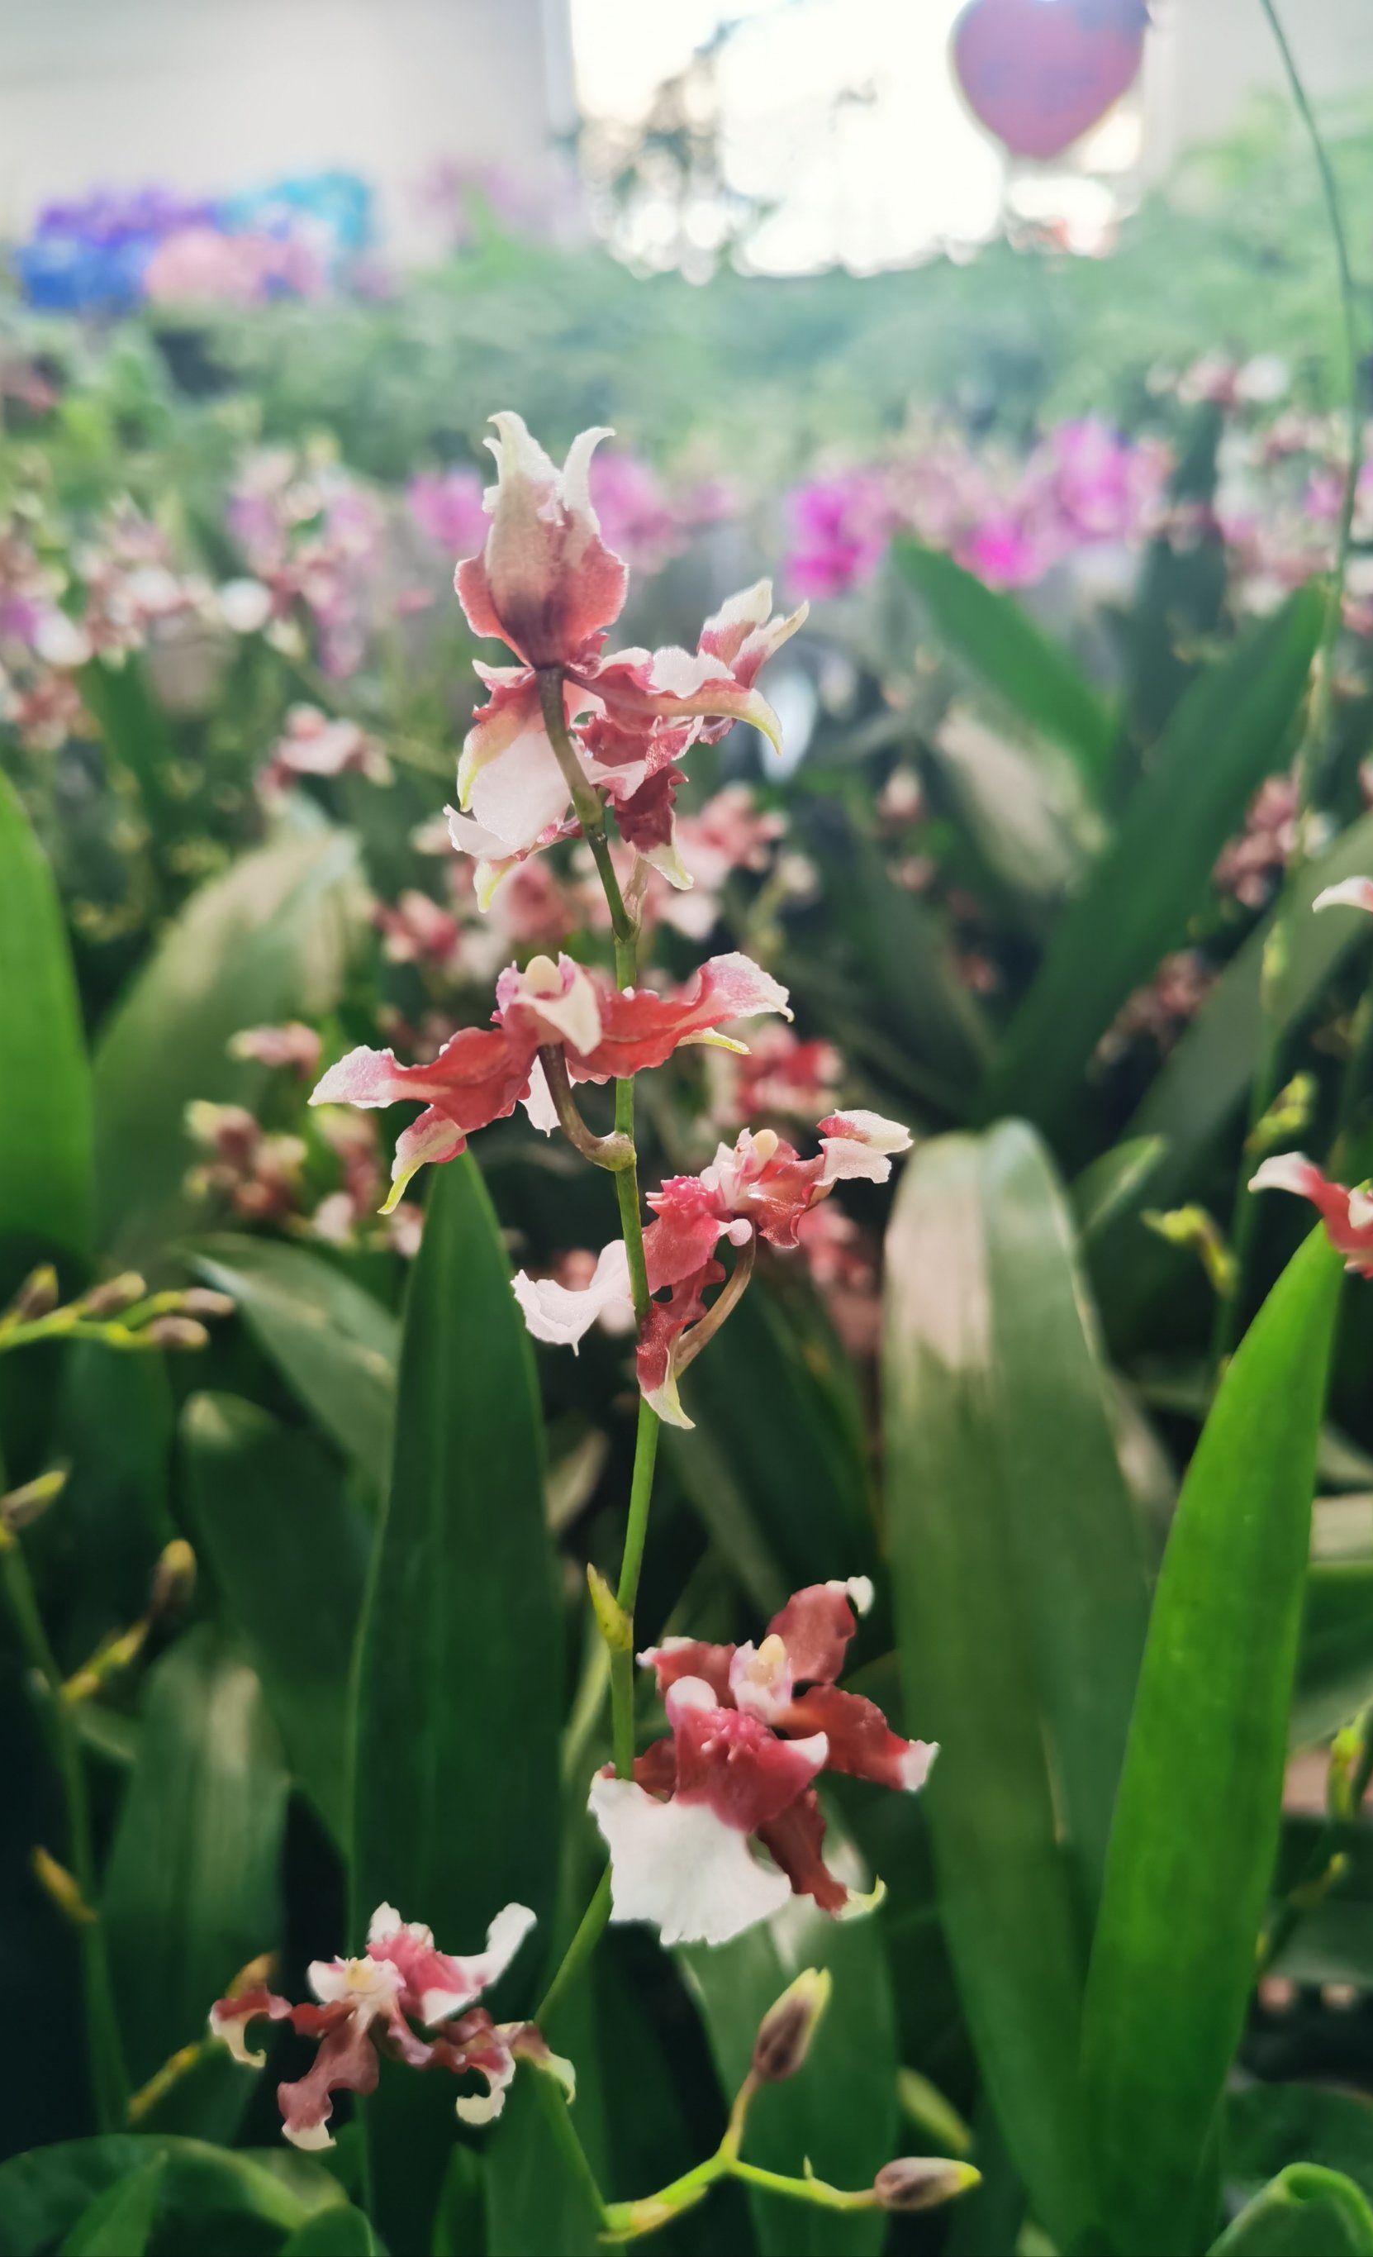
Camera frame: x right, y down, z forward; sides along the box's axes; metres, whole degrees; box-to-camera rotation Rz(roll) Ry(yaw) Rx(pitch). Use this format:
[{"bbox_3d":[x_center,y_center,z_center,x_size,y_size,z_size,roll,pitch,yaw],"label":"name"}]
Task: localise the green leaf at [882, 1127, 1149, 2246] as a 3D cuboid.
[{"bbox_3d":[0.058,0.098,0.310,0.039,0.194,0.016,-5,3,0],"label":"green leaf"}]

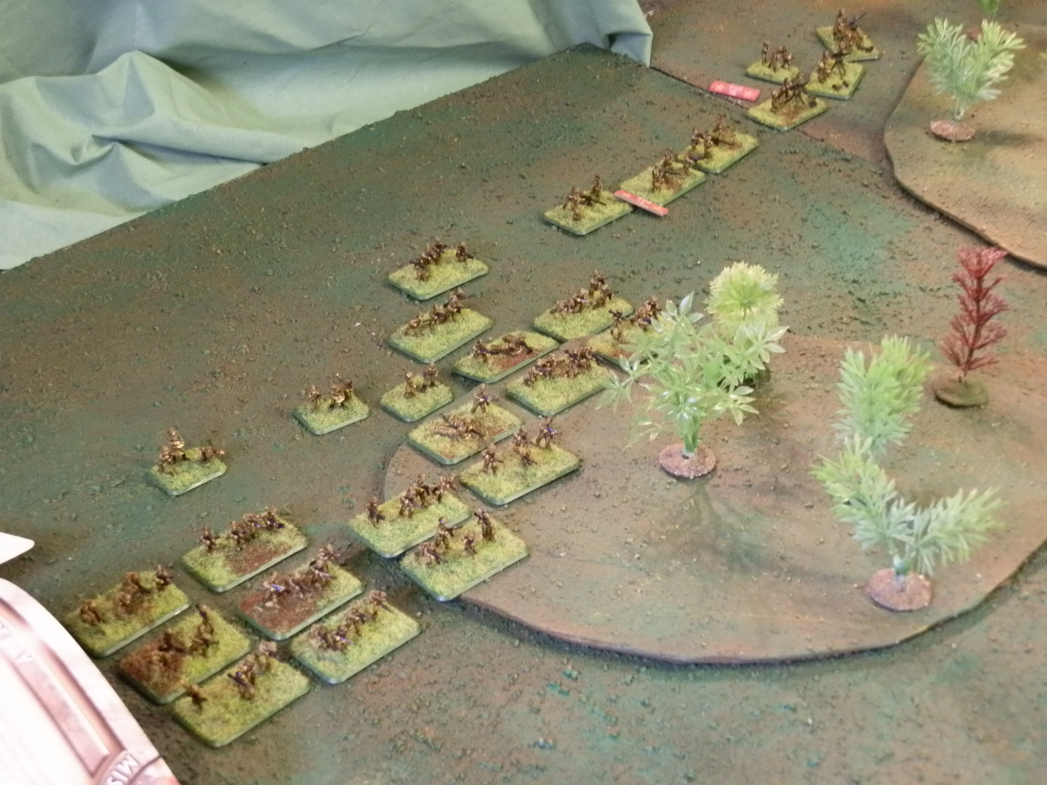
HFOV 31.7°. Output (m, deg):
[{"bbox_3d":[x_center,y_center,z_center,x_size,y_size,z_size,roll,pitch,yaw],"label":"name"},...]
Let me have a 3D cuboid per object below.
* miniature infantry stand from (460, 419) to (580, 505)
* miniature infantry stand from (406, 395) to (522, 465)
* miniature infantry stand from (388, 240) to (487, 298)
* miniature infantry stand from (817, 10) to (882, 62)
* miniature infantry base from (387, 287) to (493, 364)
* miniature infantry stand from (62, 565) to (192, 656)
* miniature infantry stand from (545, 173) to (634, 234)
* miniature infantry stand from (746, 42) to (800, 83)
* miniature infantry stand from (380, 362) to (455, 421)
[{"bbox_3d":[-0.002,0.028,0.843,0.050,0.019,0.033,-25,39,-29],"label":"miniature infantry stand"},{"bbox_3d":[-0.028,0.011,0.871,0.050,0.019,0.033,-27,40,-32],"label":"miniature infantry stand"},{"bbox_3d":[-0.046,-0.072,1.002,0.050,0.020,0.032,-27,42,-31],"label":"miniature infantry stand"},{"bbox_3d":[0.217,-0.244,1.233,0.032,0.025,0.050,-6,35,-6],"label":"miniature infantry stand"},{"bbox_3d":[-0.044,-0.038,0.957,0.033,0.018,0.050,25,42,36],"label":"miniature infantry base"},{"bbox_3d":[-0.170,0.087,0.781,0.050,0.019,0.032,-30,44,-34],"label":"miniature infantry stand"},{"bbox_3d":[0.039,-0.112,1.056,0.050,0.021,0.032,-29,43,-33],"label":"miniature infantry stand"},{"bbox_3d":[0.165,-0.219,1.216,0.033,0.020,0.025,22,41,33],"label":"miniature infantry stand"},{"bbox_3d":[-0.053,-0.003,0.905,0.033,0.018,0.025,-29,41,-34],"label":"miniature infantry stand"}]

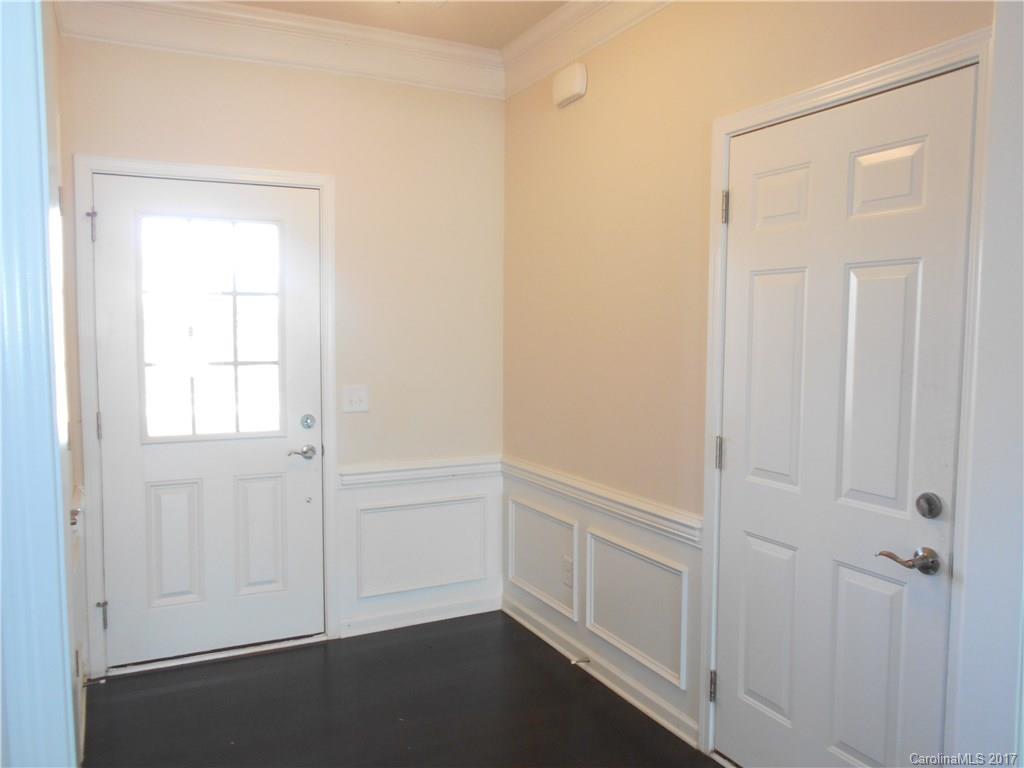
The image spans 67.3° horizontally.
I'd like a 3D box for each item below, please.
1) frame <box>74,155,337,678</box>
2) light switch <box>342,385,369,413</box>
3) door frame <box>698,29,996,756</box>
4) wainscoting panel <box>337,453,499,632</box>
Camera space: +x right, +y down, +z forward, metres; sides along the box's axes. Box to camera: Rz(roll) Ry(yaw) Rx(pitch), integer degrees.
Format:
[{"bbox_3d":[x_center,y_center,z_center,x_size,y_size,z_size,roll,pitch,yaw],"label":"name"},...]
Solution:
[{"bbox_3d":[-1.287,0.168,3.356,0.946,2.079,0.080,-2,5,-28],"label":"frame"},{"bbox_3d":[-0.732,0.072,3.613,0.120,0.125,0.014,-2,5,-28],"label":"light switch"},{"bbox_3d":[0.912,0.236,2.235,0.110,2.178,0.950,-2,5,-28],"label":"door frame"},{"bbox_3d":[-0.430,0.801,3.811,0.865,0.810,0.050,-2,5,-28],"label":"wainscoting panel"}]

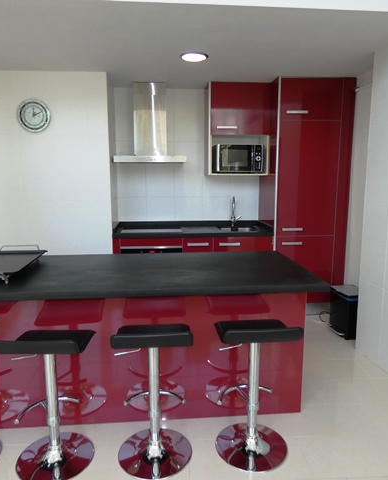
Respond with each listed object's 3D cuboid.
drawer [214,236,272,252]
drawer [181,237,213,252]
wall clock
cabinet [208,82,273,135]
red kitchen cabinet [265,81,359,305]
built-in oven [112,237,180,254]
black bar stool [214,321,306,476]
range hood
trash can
[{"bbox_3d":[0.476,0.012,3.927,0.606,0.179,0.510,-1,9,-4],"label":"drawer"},{"bbox_3d":[0.028,0.033,3.876,0.302,0.170,0.450,-1,9,-4],"label":"drawer"},{"bbox_3d":[-1.441,-1.119,3.334,0.301,0.300,0.042,-1,9,-4],"label":"wall clock"},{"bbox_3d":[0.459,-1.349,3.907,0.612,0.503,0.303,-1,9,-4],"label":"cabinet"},{"bbox_3d":[1.149,-0.456,3.950,0.749,2.262,0.612,-1,9,-4],"label":"red kitchen cabinet"},{"bbox_3d":[-0.460,0.027,3.854,0.665,0.179,0.510,-1,9,-4],"label":"built-in oven"},{"bbox_3d":[0.302,0.733,1.893,0.380,0.735,0.385,-1,9,-4],"label":"black bar stool"},{"bbox_3d":[-0.441,-1.182,3.772,0.706,0.788,0.480,-1,9,-4],"label":"range hood"},{"bbox_3d":[1.444,0.654,3.403,0.260,0.402,0.350,-1,9,-4],"label":"trash can"}]

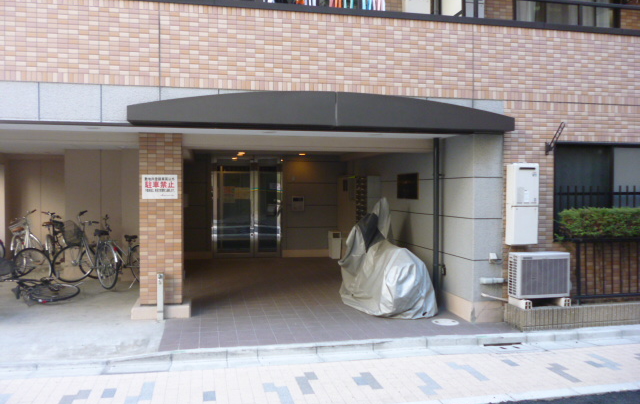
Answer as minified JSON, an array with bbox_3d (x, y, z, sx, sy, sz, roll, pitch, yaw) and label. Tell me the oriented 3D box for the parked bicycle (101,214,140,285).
[{"bbox_3d":[-3.220,0.804,8.420,1.650,1.060,0.550,1,1,33],"label":"parked bicycle"}]

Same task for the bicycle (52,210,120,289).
[{"bbox_3d":[-3.660,0.766,8.280,1.700,1.140,0.560,1,1,40],"label":"bicycle"}]

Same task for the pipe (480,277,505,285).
[{"bbox_3d":[2.081,0.947,6.237,0.320,0.078,0.078,0,1,-11],"label":"pipe"}]

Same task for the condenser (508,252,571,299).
[{"bbox_3d":[2.617,0.865,6.175,0.650,0.510,0.250,0,1,-11],"label":"condenser"}]

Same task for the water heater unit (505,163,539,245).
[{"bbox_3d":[2.448,0.024,6.239,0.325,0.950,0.200,0,1,-11],"label":"water heater unit"}]

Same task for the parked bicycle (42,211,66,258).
[{"bbox_3d":[-5.050,0.747,9.700,0.550,1.100,1.650,0,1,-25],"label":"parked bicycle"}]

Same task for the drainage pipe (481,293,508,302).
[{"bbox_3d":[2.085,1.140,6.165,0.320,0.050,0.040,1,1,28],"label":"drainage pipe"}]

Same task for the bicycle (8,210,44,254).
[{"bbox_3d":[-5.100,0.759,9.100,1.680,1.100,0.560,1,1,41],"label":"bicycle"}]

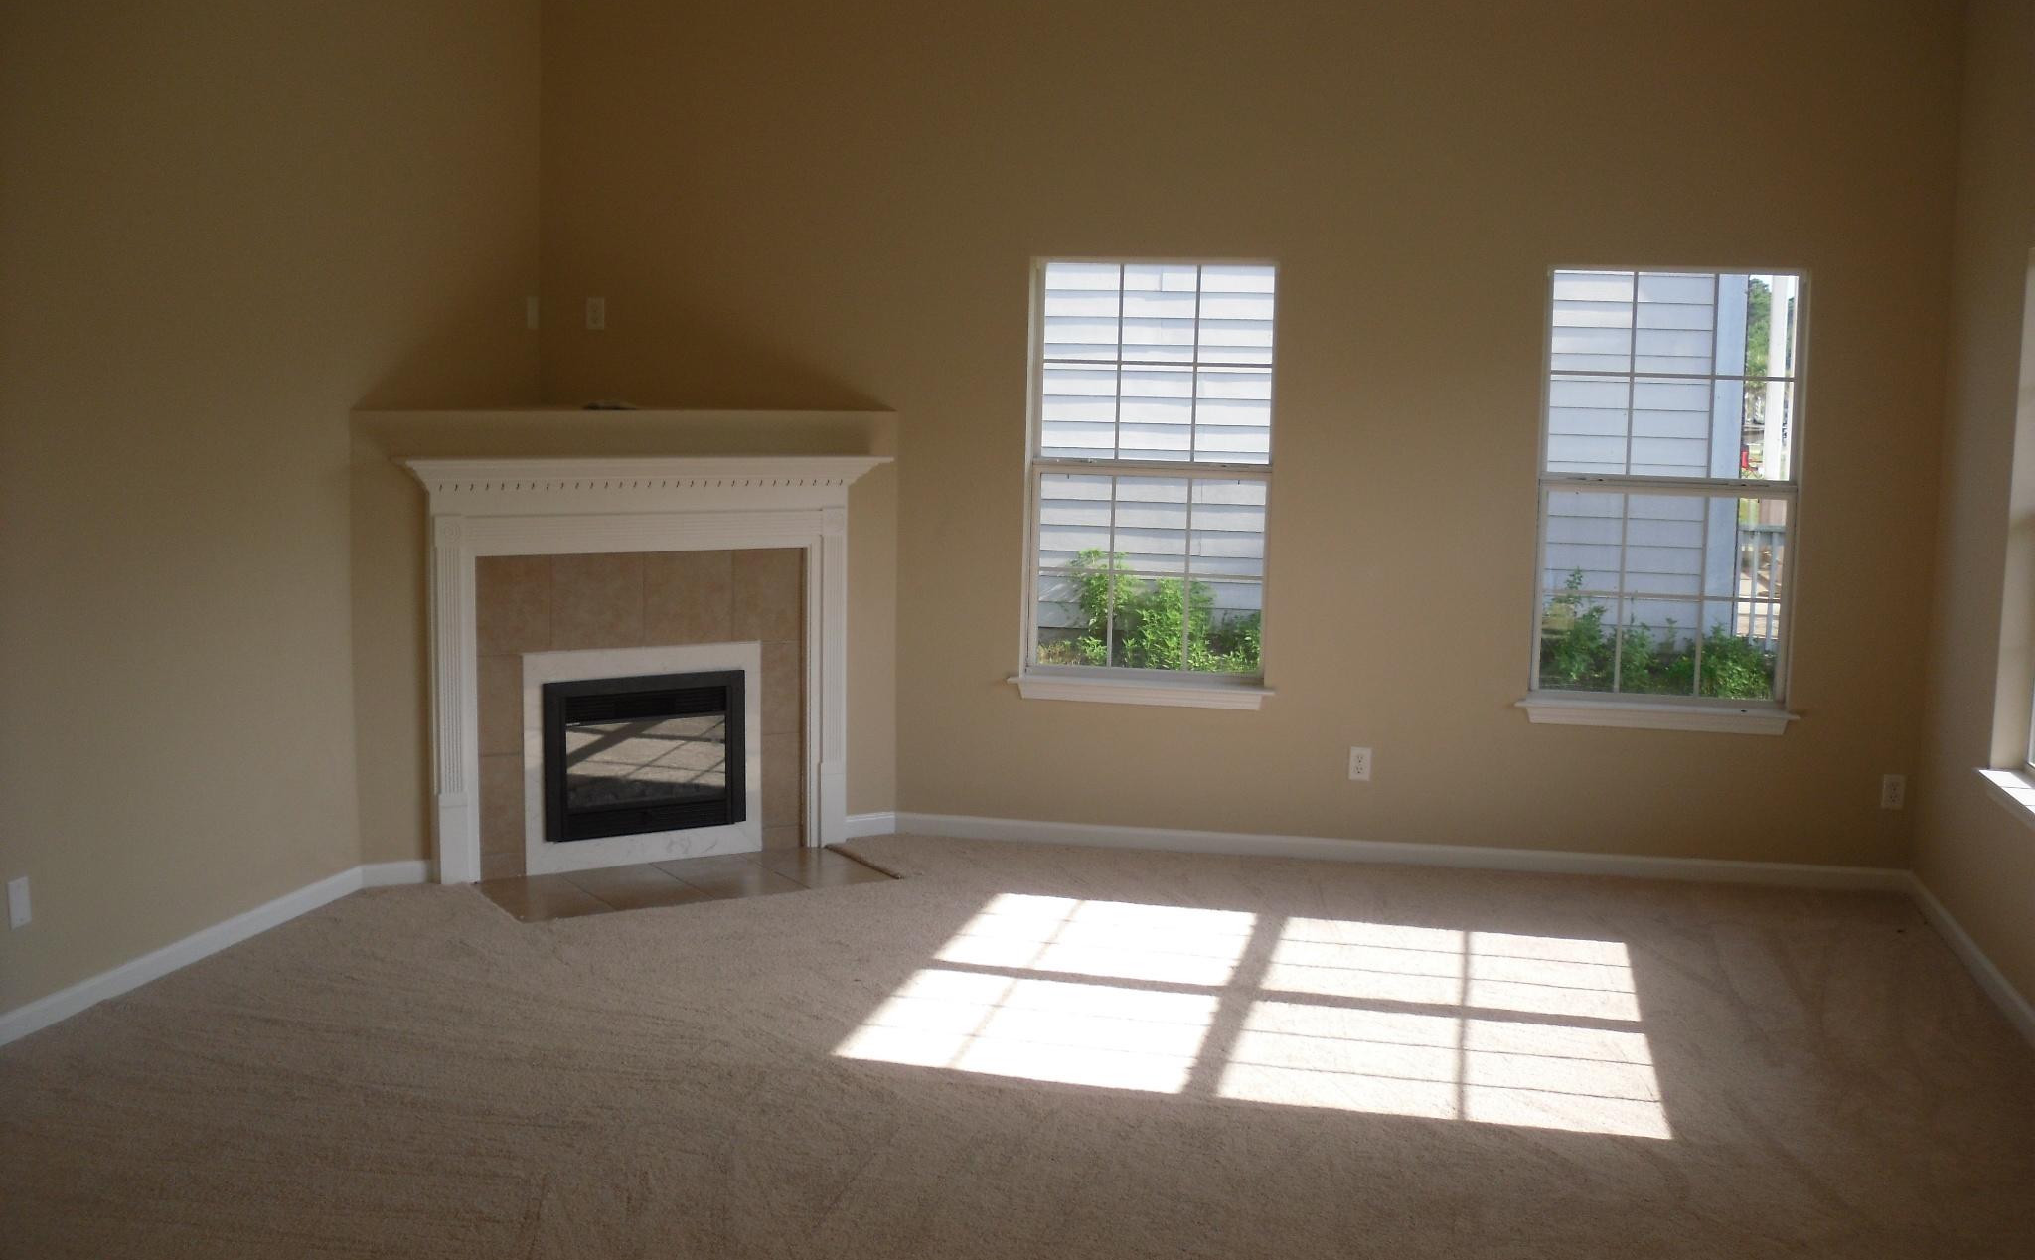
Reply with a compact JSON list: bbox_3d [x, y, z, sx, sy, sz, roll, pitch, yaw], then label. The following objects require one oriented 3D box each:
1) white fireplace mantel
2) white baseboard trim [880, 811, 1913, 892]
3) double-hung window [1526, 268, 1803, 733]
[{"bbox_3d":[-1.238,0.117,6.963,1.697,1.392,0.213,-3,8,-32],"label":"white fireplace mantel"},{"bbox_3d":[1.290,0.784,7.301,3.559,0.077,0.016,2,7,12],"label":"white baseboard trim"},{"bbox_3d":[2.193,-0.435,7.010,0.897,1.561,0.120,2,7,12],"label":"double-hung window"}]

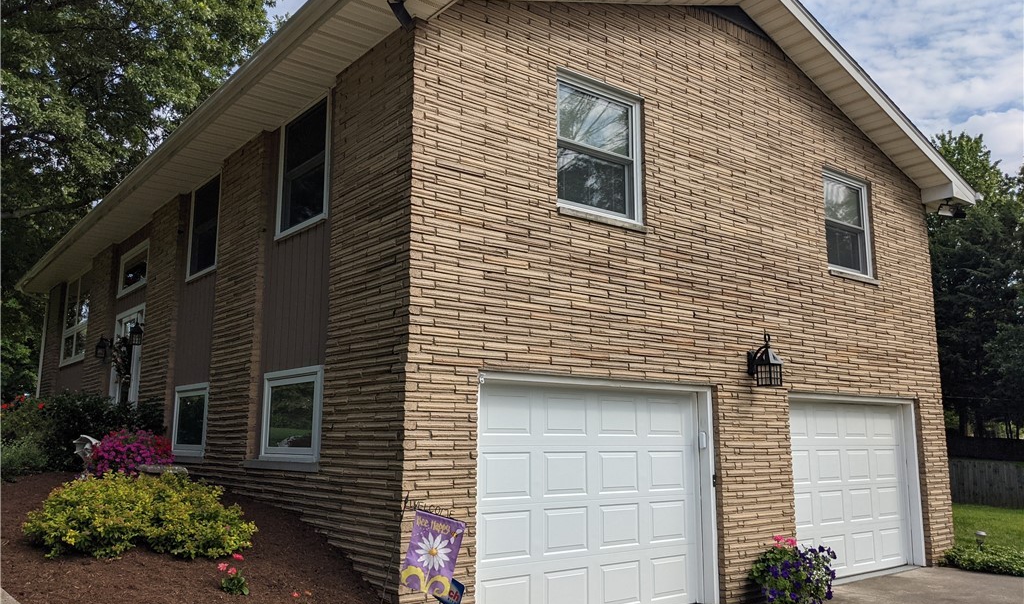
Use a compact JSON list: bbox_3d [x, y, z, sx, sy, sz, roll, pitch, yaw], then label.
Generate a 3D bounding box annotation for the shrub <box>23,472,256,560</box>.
[{"bbox_3d":[-2.637,1.517,5.700,1.500,0.570,1.000,4,-10,-24],"label":"shrub"}]

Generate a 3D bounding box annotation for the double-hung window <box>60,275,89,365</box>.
[{"bbox_3d":[-8.532,0.342,15.713,0.110,1.700,2.550,8,-12,-38],"label":"double-hung window"}]

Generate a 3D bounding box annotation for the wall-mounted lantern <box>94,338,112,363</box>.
[{"bbox_3d":[-6.622,0.771,12.947,0.260,0.450,0.200,8,-12,-38],"label":"wall-mounted lantern"}]

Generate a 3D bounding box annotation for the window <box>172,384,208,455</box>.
[{"bbox_3d":[-3.784,1.405,9.484,0.110,0.800,1.280,8,-12,-38],"label":"window"}]

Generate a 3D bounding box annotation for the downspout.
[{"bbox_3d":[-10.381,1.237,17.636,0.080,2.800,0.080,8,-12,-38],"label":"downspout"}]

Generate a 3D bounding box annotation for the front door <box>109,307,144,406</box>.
[{"bbox_3d":[-5.914,1.164,12.287,0.150,2.120,1.750,8,-12,-38],"label":"front door"}]

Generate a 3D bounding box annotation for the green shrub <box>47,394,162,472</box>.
[{"bbox_3d":[-5.051,1.618,9.900,1.200,0.970,1.450,8,-12,-38],"label":"green shrub"}]

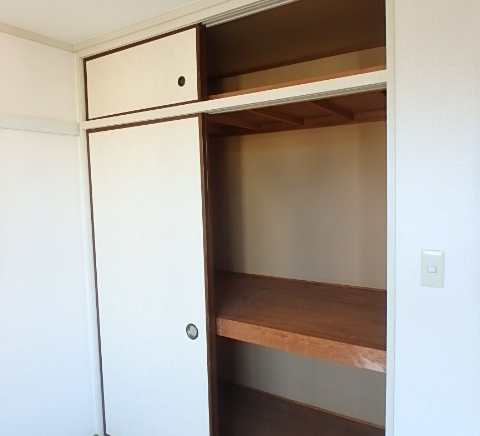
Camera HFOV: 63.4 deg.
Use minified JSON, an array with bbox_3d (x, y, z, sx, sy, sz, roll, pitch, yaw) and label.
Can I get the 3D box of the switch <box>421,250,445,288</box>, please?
[{"bbox_3d":[0.629,0.169,1.268,0.070,0.120,0.012,1,6,32],"label":"switch"}]

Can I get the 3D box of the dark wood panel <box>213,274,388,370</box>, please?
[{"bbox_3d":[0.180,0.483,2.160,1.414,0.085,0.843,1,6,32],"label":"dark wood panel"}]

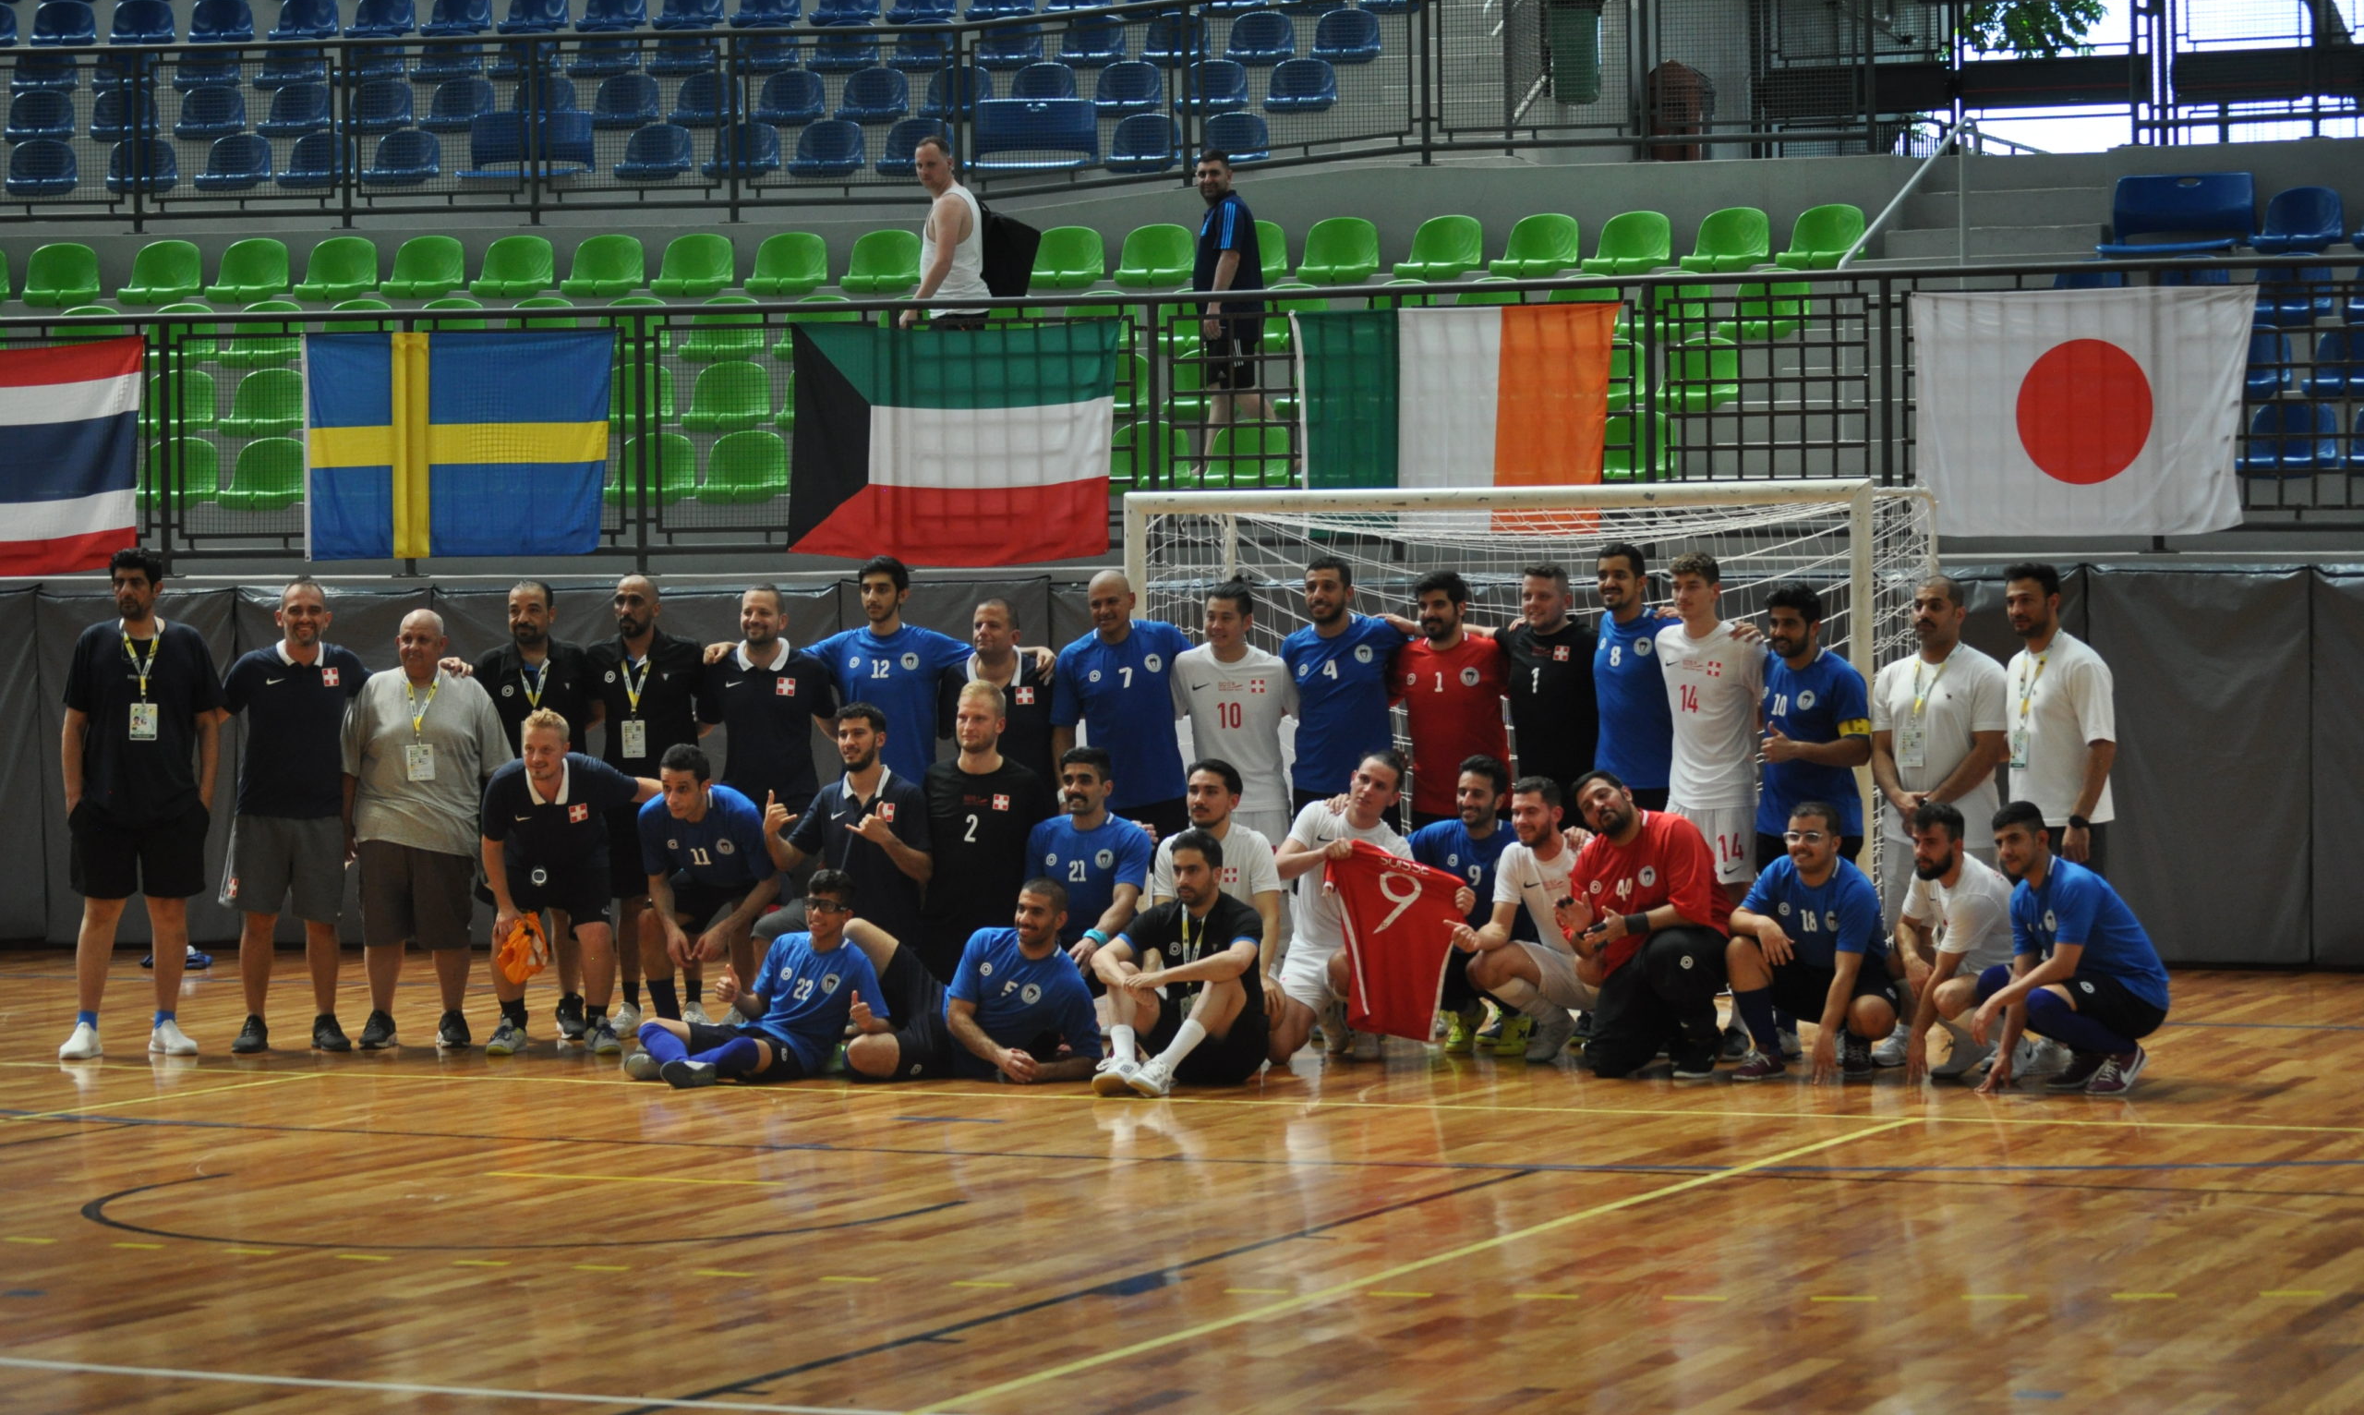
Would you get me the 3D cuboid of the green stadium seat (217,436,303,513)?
[{"bbox_3d":[-4.813,-1.230,28.200,0.440,0.400,0.440,-1,1,4],"label":"green stadium seat"}]

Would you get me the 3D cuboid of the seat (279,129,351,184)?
[{"bbox_3d":[-5.589,-3.533,34.700,0.430,0.350,0.400,0,0,4],"label":"seat"}]

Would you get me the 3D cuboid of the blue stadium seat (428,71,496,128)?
[{"bbox_3d":[-4.719,-3.972,35.100,0.450,0.390,0.420,0,1,6],"label":"blue stadium seat"}]

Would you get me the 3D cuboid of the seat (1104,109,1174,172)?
[{"bbox_3d":[-0.226,-3.438,32.750,0.430,0.395,0.410,0,0,9],"label":"seat"}]

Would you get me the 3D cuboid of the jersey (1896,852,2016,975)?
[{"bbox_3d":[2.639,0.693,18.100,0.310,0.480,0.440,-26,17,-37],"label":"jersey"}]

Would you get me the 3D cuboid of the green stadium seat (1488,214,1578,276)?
[{"bbox_3d":[1.901,-2.481,28.900,0.425,0.340,0.410,0,1,17],"label":"green stadium seat"}]

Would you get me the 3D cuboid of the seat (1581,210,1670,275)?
[{"bbox_3d":[2.412,-2.522,29.200,0.420,0.365,0.400,0,1,23],"label":"seat"}]

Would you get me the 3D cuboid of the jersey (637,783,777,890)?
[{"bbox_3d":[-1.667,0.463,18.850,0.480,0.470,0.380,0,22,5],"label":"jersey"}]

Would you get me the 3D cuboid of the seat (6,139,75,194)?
[{"bbox_3d":[-7.158,-3.390,33.800,0.430,0.395,0.410,0,0,-6],"label":"seat"}]

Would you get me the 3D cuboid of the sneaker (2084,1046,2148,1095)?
[{"bbox_3d":[2.861,1.107,16.450,0.110,0.120,0.280,0,18,37],"label":"sneaker"}]

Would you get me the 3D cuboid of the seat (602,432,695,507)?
[{"bbox_3d":[-2.736,-1.238,27.800,0.430,0.395,0.410,0,0,11],"label":"seat"}]

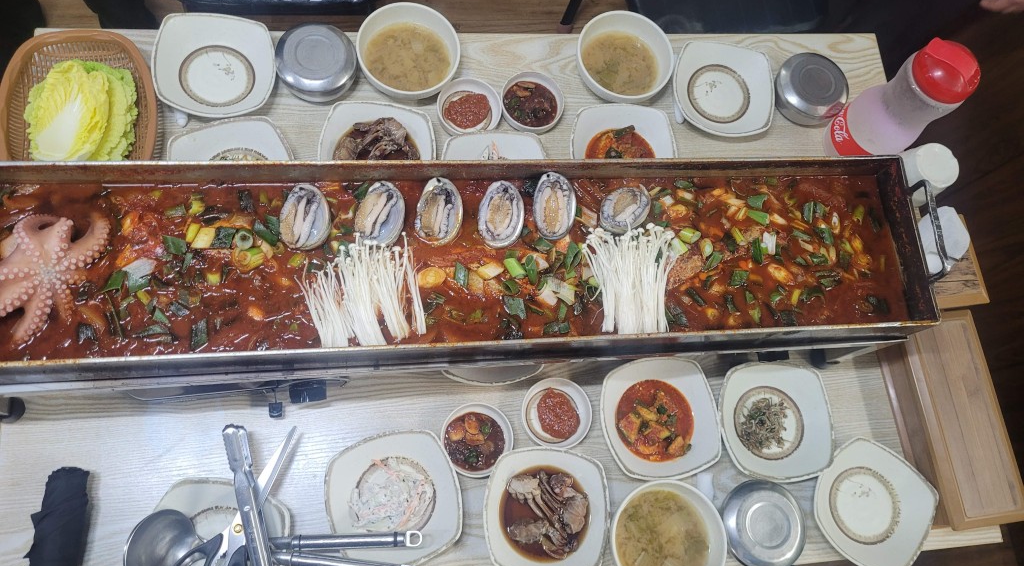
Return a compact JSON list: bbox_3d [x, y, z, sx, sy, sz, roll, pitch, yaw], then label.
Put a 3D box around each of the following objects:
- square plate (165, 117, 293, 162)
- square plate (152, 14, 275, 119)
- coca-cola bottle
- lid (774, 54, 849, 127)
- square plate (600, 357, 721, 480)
[{"bbox_3d":[-0.349,-0.133,0.969,0.149,0.034,0.149,-14,76,-12],"label":"square plate"},{"bbox_3d":[-0.386,-0.278,1.007,0.149,0.034,0.149,2,74,-8],"label":"square plate"},{"bbox_3d":[0.521,-0.235,1.030,0.097,0.226,0.097,2,73,-8],"label":"coca-cola bottle"},{"bbox_3d":[0.430,-0.277,1.110,0.107,0.056,0.107,2,73,-8],"label":"lid"},{"bbox_3d":[0.180,0.170,0.960,0.149,0.034,0.149,-8,75,-11],"label":"square plate"}]

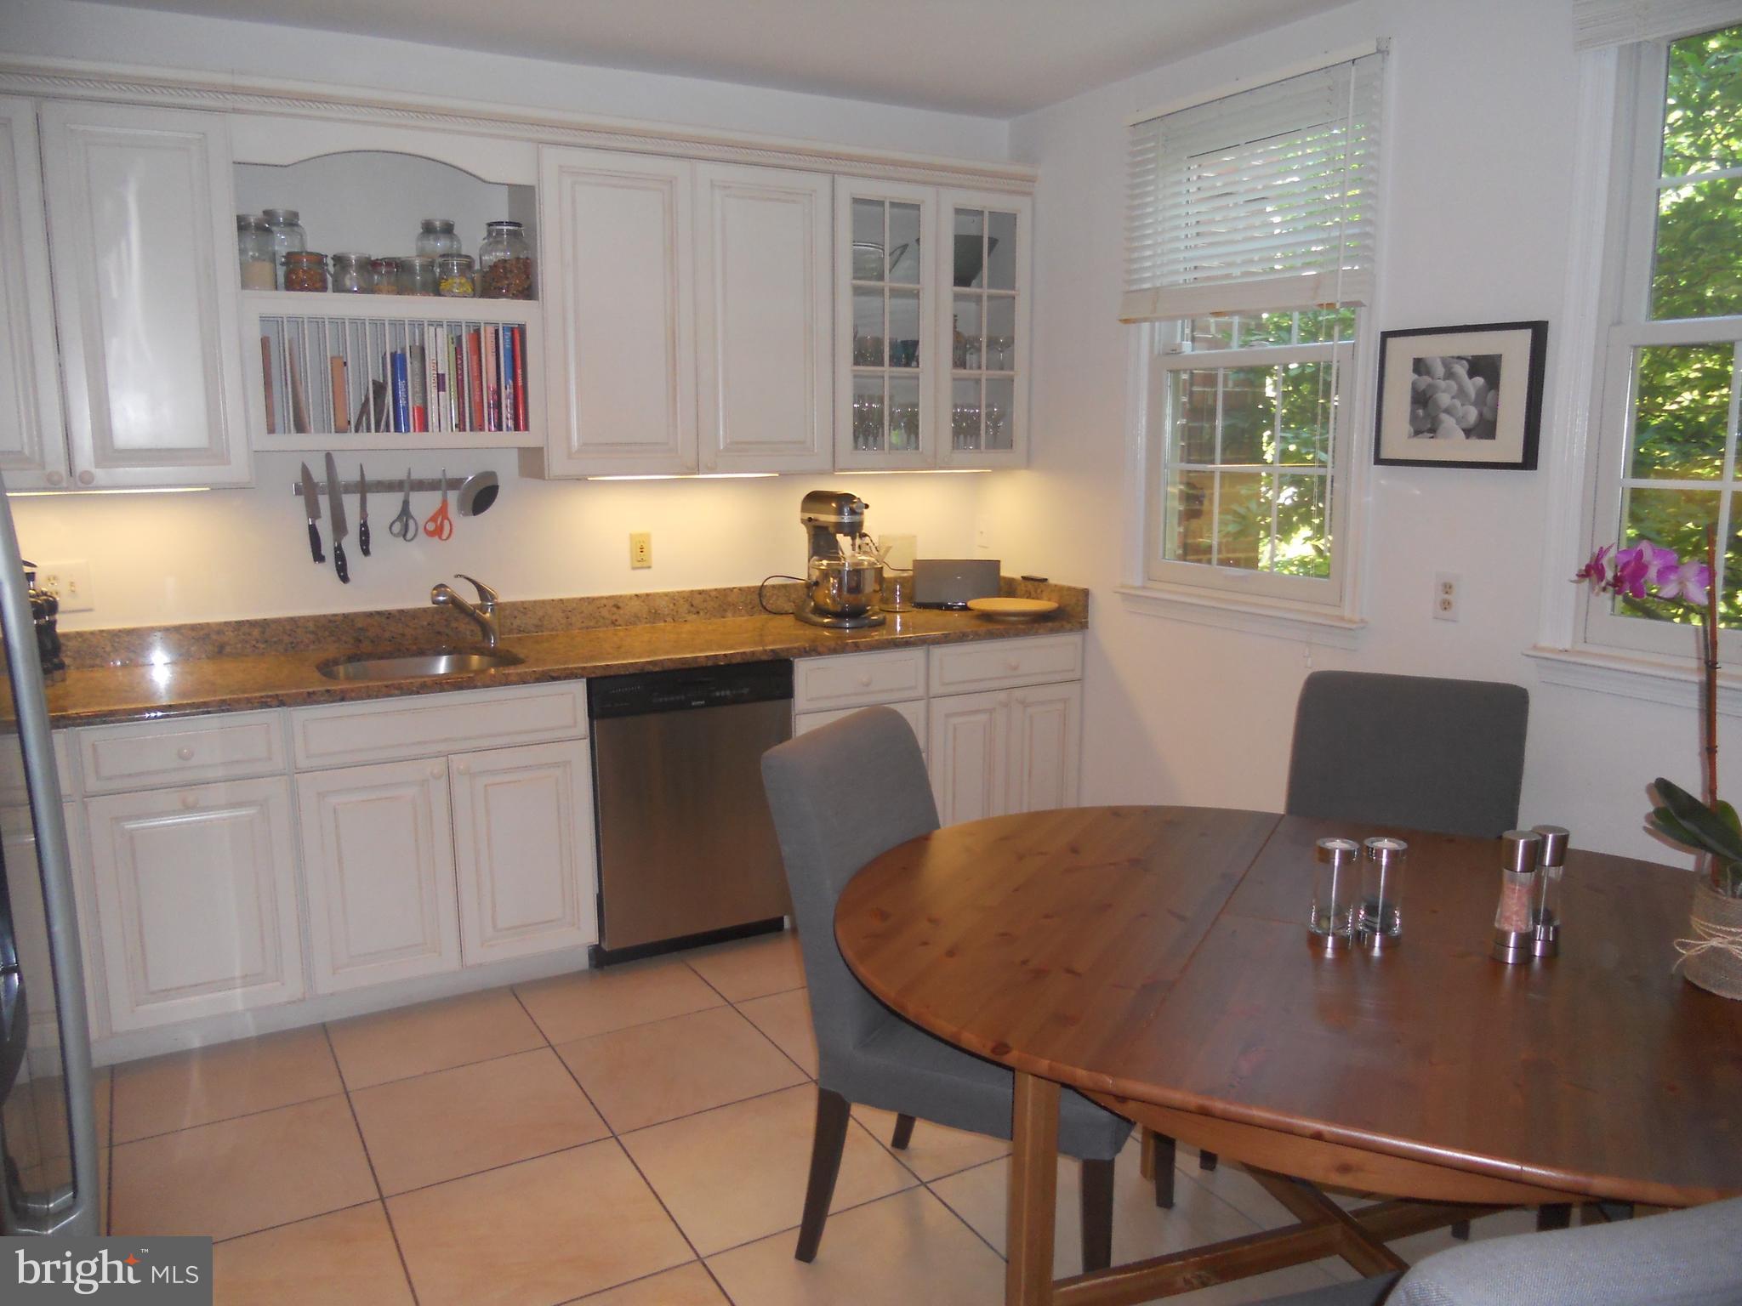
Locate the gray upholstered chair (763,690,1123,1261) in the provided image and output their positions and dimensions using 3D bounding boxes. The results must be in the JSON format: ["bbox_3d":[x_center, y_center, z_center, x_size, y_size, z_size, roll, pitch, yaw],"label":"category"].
[{"bbox_3d":[0.217,0.645,2.567,0.640,0.985,0.540,5,11,25],"label":"gray upholstered chair"}]

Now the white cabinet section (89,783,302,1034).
[{"bbox_3d":[-1.725,0.566,3.473,0.427,0.581,0.460,-5,12,-28],"label":"white cabinet section"}]

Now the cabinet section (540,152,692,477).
[{"bbox_3d":[-0.770,-0.963,3.942,0.445,0.877,0.310,-5,12,-28],"label":"cabinet section"}]

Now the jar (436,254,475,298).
[{"bbox_3d":[-1.132,-1.025,3.707,0.100,0.118,0.100,-6,12,-28],"label":"jar"}]

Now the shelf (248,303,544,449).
[{"bbox_3d":[-1.317,-0.762,3.726,0.745,0.400,0.300,-6,12,-28],"label":"shelf"}]

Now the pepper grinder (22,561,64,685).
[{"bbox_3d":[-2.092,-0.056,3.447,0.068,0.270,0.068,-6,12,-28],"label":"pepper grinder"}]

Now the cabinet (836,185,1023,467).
[{"bbox_3d":[0.130,-1.051,4.458,0.735,0.890,0.335,-5,11,-28],"label":"cabinet"}]

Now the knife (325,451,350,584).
[{"bbox_3d":[-1.502,-0.381,3.830,0.048,0.372,0.022,-10,14,-28],"label":"knife"}]

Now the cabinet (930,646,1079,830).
[{"bbox_3d":[0.282,0.329,4.615,0.592,0.872,0.630,-5,11,-28],"label":"cabinet"}]

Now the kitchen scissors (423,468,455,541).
[{"bbox_3d":[-1.267,-0.437,3.985,0.085,0.213,0.015,-5,11,-28],"label":"kitchen scissors"}]

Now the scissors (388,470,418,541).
[{"bbox_3d":[-1.345,-0.422,3.907,0.080,0.207,0.016,-5,11,-28],"label":"scissors"}]

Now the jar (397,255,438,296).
[{"bbox_3d":[-1.237,-1.021,3.708,0.110,0.115,0.110,-5,11,-28],"label":"jar"}]

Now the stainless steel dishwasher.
[{"bbox_3d":[-0.632,0.423,4.120,0.605,0.860,0.600,-6,12,-28],"label":"stainless steel dishwasher"}]

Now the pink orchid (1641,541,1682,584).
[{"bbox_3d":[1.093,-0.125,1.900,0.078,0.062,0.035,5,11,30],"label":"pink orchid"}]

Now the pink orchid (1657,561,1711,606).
[{"bbox_3d":[1.121,-0.097,1.870,0.076,0.063,0.035,6,11,31],"label":"pink orchid"}]

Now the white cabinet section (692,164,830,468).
[{"bbox_3d":[-0.381,-1.000,4.154,0.443,0.877,0.310,-5,12,-28],"label":"white cabinet section"}]

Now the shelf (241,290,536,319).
[{"bbox_3d":[-1.321,-0.935,3.717,0.752,0.055,0.300,-5,11,-28],"label":"shelf"}]

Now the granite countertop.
[{"bbox_3d":[-0.810,-0.055,3.954,3.156,0.138,0.605,-5,11,-28],"label":"granite countertop"}]

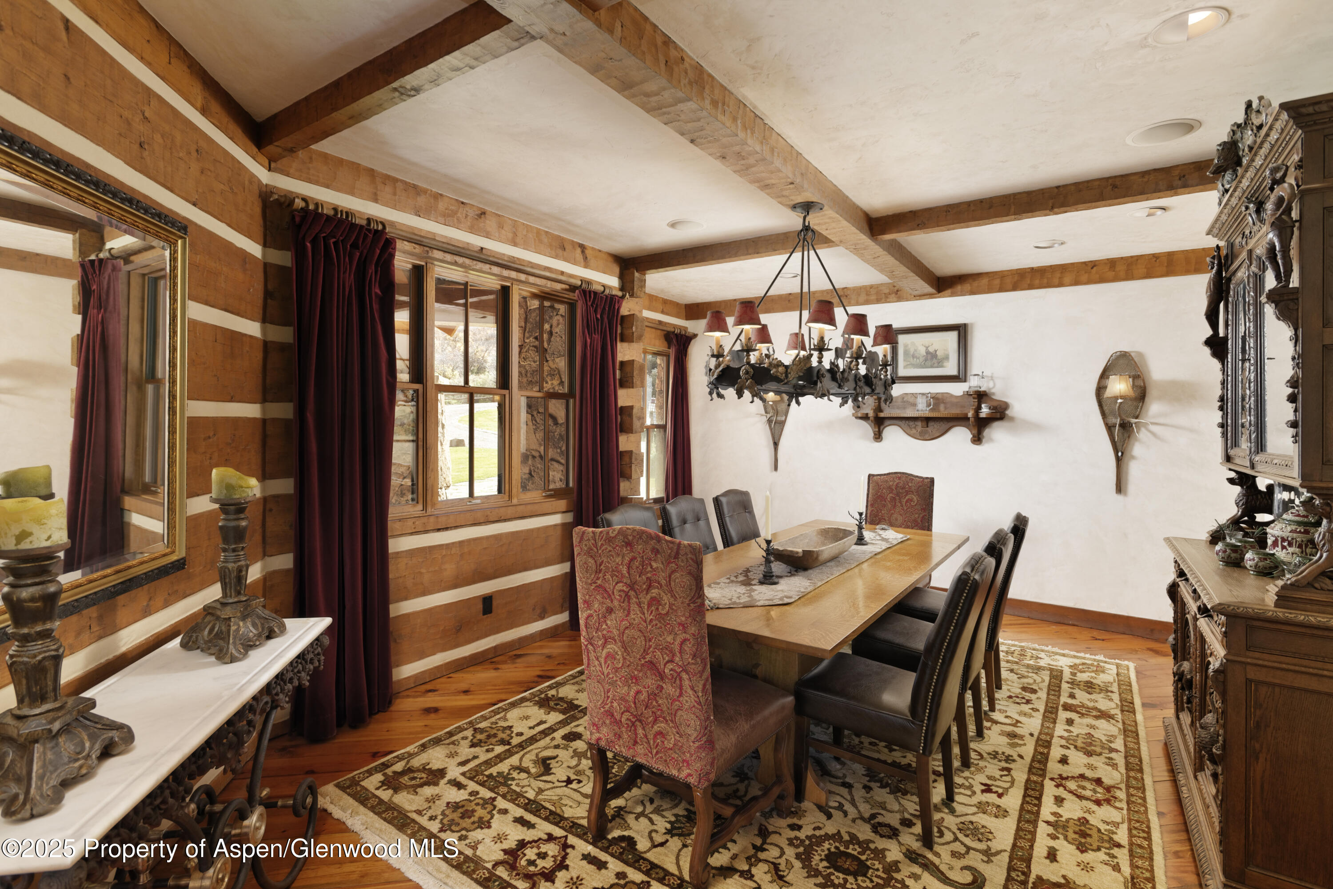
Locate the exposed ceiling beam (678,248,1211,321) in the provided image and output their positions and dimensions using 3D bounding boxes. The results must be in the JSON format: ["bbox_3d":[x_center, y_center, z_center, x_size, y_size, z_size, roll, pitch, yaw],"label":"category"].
[{"bbox_3d":[2.081,-1.312,5.384,4.580,0.178,0.120,3,3,35],"label":"exposed ceiling beam"}]

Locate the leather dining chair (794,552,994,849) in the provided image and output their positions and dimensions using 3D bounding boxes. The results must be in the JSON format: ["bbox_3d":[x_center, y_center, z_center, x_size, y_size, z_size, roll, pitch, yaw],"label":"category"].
[{"bbox_3d":[0.889,0.894,2.461,0.650,1.020,0.470,2,2,35],"label":"leather dining chair"}]

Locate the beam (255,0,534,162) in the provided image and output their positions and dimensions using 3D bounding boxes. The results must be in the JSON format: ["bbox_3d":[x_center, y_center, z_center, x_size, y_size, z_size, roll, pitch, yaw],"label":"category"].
[{"bbox_3d":[-1.044,-1.282,2.261,1.660,0.113,0.100,3,3,35],"label":"beam"}]

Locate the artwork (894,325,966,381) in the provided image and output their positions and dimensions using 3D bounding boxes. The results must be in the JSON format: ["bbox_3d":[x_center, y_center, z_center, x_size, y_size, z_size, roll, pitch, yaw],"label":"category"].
[{"bbox_3d":[2.236,-0.774,5.359,0.572,0.480,0.035,2,2,35],"label":"artwork"}]

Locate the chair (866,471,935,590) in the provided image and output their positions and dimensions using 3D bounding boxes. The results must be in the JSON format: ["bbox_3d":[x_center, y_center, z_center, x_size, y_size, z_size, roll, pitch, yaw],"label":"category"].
[{"bbox_3d":[1.664,0.776,4.704,0.600,1.140,0.650,2,2,35],"label":"chair"}]

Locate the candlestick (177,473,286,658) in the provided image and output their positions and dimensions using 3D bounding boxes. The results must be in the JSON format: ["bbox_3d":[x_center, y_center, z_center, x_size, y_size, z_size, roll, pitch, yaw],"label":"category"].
[{"bbox_3d":[-1.338,0.360,1.939,0.280,0.548,0.255,0,2,-31],"label":"candlestick"}]

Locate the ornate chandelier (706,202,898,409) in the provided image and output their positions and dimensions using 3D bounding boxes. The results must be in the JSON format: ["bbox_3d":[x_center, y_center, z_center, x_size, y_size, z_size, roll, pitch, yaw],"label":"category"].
[{"bbox_3d":[0.686,-0.694,3.177,0.930,0.980,0.930,2,2,35],"label":"ornate chandelier"}]

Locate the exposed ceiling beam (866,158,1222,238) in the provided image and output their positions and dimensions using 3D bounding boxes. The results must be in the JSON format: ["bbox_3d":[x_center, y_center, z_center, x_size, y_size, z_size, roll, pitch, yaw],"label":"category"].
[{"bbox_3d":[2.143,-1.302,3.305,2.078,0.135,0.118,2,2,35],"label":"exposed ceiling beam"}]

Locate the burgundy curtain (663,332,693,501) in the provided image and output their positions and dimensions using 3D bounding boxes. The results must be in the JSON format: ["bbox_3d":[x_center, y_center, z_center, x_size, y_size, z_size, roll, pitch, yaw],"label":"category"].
[{"bbox_3d":[0.112,0.081,6.365,0.150,2.416,0.438,2,2,35],"label":"burgundy curtain"}]

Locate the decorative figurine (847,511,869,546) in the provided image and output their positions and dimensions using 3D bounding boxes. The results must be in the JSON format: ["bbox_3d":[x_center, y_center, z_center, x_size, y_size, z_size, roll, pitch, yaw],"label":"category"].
[{"bbox_3d":[1.181,0.509,3.876,0.130,0.205,0.100,2,2,35],"label":"decorative figurine"}]

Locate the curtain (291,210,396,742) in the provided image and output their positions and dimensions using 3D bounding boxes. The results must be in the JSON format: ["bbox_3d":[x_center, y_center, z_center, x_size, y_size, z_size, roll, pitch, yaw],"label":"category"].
[{"bbox_3d":[-1.514,0.149,3.006,0.160,2.380,0.480,2,2,35],"label":"curtain"}]

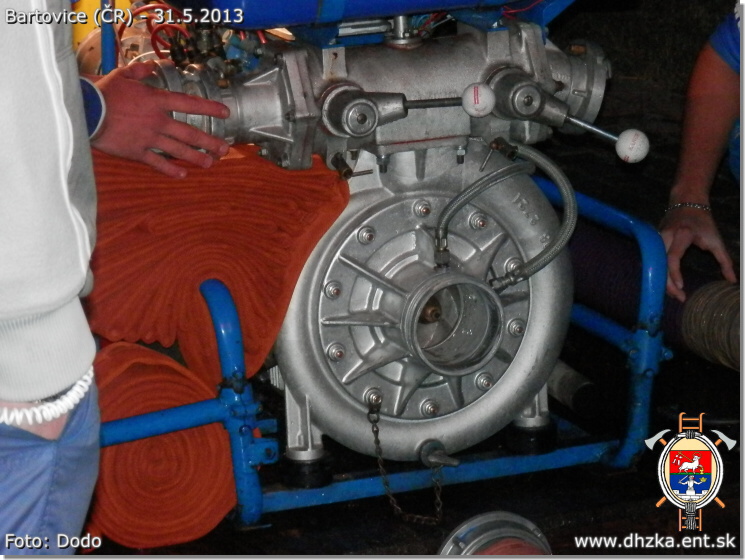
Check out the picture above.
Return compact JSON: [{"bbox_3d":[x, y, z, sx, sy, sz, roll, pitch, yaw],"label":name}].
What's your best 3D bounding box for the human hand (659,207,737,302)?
[{"bbox_3d":[0.480,-0.036,5.390,0.118,0.145,0.100,6,-15,0],"label":"human hand"}]

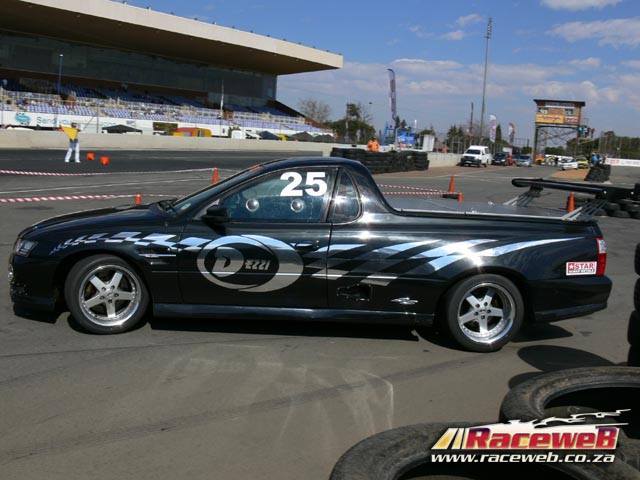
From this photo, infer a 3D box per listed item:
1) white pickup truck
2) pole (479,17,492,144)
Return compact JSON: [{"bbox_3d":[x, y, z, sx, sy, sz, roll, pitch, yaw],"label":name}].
[{"bbox_3d":[13.556,-7.210,55.861,1.750,1.820,5.000,8,10,24],"label":"white pickup truck"},{"bbox_3d":[26.415,-24.160,103.283,1.000,22.200,1.800,10,11,34],"label":"pole"}]

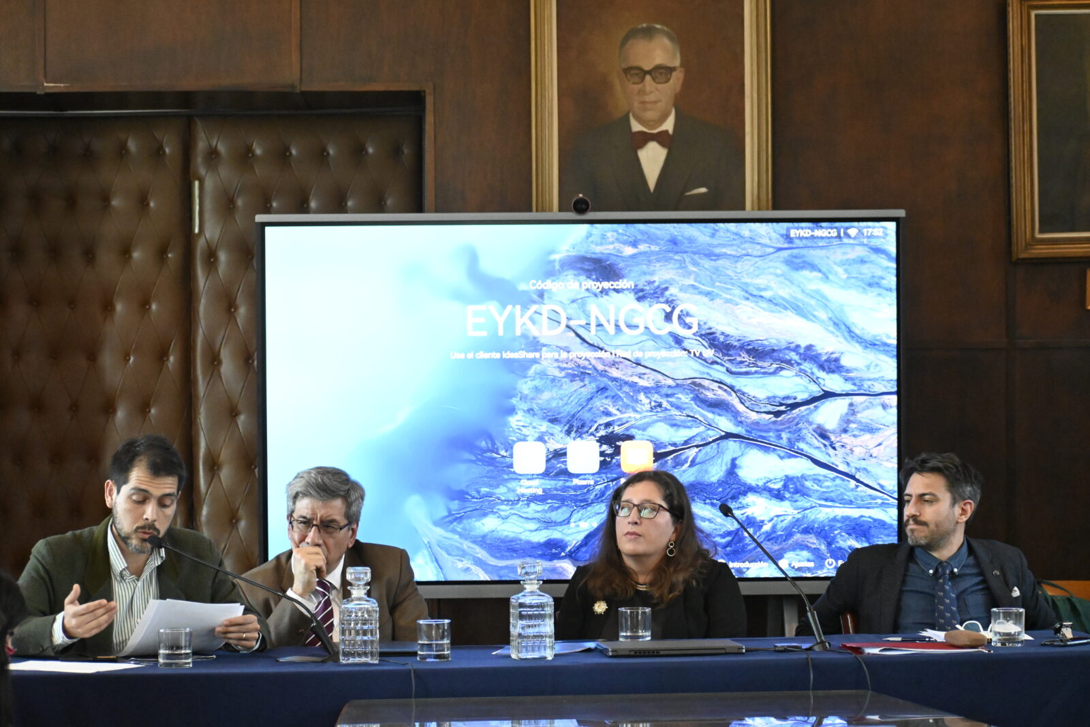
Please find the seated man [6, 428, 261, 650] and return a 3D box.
[{"bbox_3d":[-0.995,0.820,7.830,0.640,1.290,0.780,0,0,-6],"label":"seated man"}]

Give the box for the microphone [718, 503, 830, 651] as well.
[{"bbox_3d":[0.560,0.530,7.900,0.360,0.350,0.100,0,0,42],"label":"microphone"}]

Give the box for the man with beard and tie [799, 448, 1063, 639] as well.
[{"bbox_3d":[1.000,0.845,8.220,0.680,1.220,0.820,0,0,1],"label":"man with beard and tie"}]

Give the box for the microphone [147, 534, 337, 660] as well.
[{"bbox_3d":[-0.730,0.567,7.710,0.500,0.300,0.100,0,0,15],"label":"microphone"}]

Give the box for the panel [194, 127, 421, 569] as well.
[{"bbox_3d":[-0.755,0.325,10.120,0.740,2.220,0.080,0,0,-2],"label":"panel"}]

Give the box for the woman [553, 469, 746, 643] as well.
[{"bbox_3d":[0.272,0.866,8.080,0.500,1.190,0.760,0,0,10],"label":"woman"}]

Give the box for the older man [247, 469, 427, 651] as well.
[{"bbox_3d":[-0.535,0.865,8.000,0.540,1.200,0.780,0,0,9],"label":"older man"}]

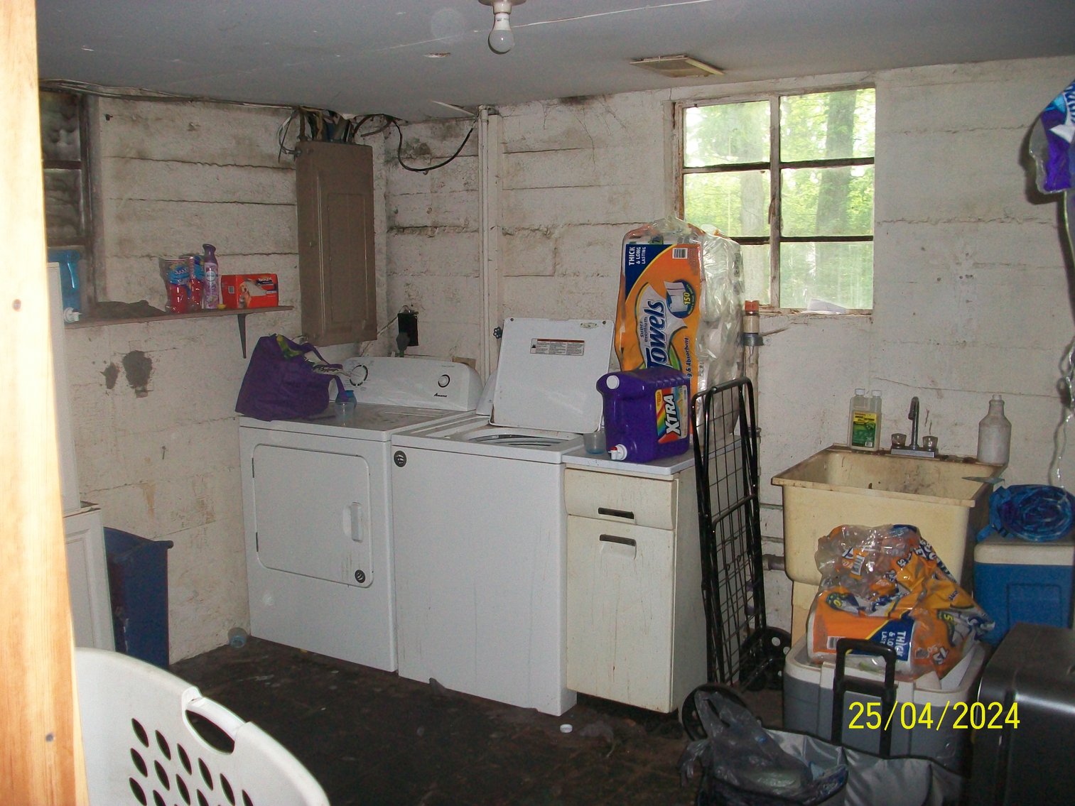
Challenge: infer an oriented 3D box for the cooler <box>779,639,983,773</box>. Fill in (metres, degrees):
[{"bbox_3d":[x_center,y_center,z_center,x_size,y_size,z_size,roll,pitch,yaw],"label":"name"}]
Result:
[{"bbox_3d":[0.984,0.921,2.975,0.480,0.460,0.430,5,10,31],"label":"cooler"}]

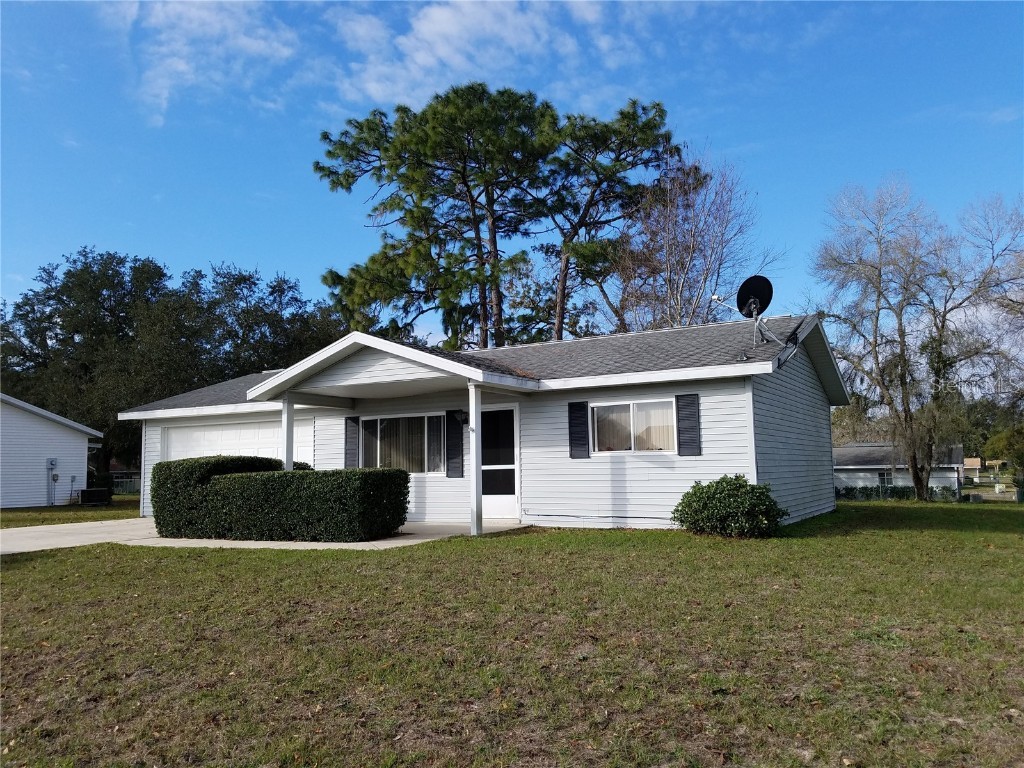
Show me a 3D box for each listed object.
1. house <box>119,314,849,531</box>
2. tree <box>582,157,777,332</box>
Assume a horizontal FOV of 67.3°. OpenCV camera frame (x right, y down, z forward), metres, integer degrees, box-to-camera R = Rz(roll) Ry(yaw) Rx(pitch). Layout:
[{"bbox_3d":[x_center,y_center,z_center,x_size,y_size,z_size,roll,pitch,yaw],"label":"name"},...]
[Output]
[{"bbox_3d":[-1.380,1.058,17.796,15.821,3.892,9.831,-5,-7,31],"label":"house"},{"bbox_3d":[6.072,-2.215,27.880,6.600,12.400,6.400,-1,-6,0],"label":"tree"}]

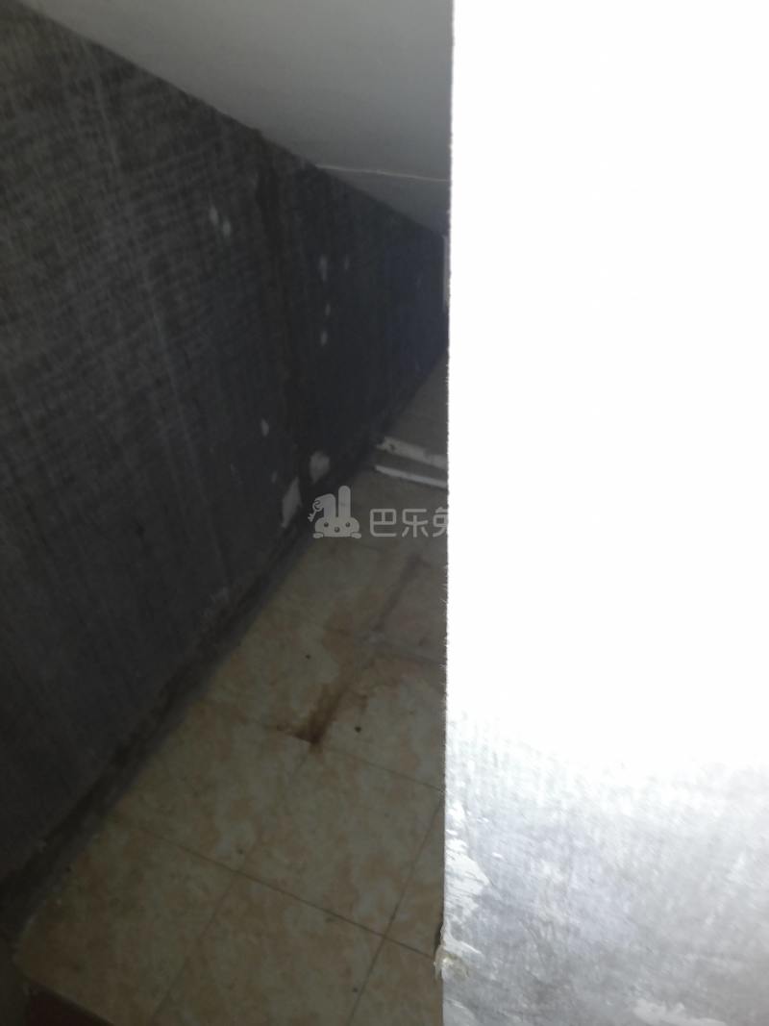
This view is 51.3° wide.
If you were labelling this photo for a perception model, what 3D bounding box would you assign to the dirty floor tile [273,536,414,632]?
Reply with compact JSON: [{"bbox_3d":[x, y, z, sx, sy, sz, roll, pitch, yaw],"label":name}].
[{"bbox_3d":[-0.108,0.186,2.081,0.300,0.010,0.300,13,43,20],"label":"dirty floor tile"}]

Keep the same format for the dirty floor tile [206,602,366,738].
[{"bbox_3d":[-0.230,0.371,1.875,0.300,0.010,0.300,13,43,20],"label":"dirty floor tile"}]

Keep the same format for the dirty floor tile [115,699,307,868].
[{"bbox_3d":[-0.352,0.556,1.668,0.300,0.010,0.300,13,43,20],"label":"dirty floor tile"}]

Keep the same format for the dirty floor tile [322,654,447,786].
[{"bbox_3d":[0.046,0.437,1.770,0.300,0.010,0.300,13,43,20],"label":"dirty floor tile"}]

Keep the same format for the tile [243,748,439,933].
[{"bbox_3d":[-0.076,0.622,1.563,0.300,0.010,0.300,13,43,20],"label":"tile"}]

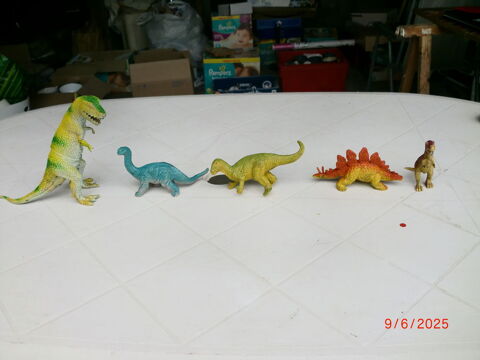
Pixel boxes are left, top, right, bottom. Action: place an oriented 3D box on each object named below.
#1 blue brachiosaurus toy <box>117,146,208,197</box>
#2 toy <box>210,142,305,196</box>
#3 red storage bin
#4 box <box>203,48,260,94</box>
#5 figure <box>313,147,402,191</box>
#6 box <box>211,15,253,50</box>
[{"bbox_3d":[-0.139,-0.022,0.898,0.167,0.090,0.052,-1,28,5],"label":"blue brachiosaurus toy"},{"bbox_3d":[0.032,-0.027,0.885,0.172,0.094,0.055,-1,28,5],"label":"toy"},{"bbox_3d":[0.503,-0.714,3.419,0.455,0.310,0.380,-1,28,5],"label":"red storage bin"},{"bbox_3d":[-0.035,-0.716,3.441,0.380,0.355,0.250,-1,28,5],"label":"box"},{"bbox_3d":[0.215,-0.025,0.881,0.163,0.074,0.050,-1,28,5],"label":"figure"},{"bbox_3d":[-0.046,-1.107,3.567,0.278,0.230,0.240,-2,28,3],"label":"box"}]

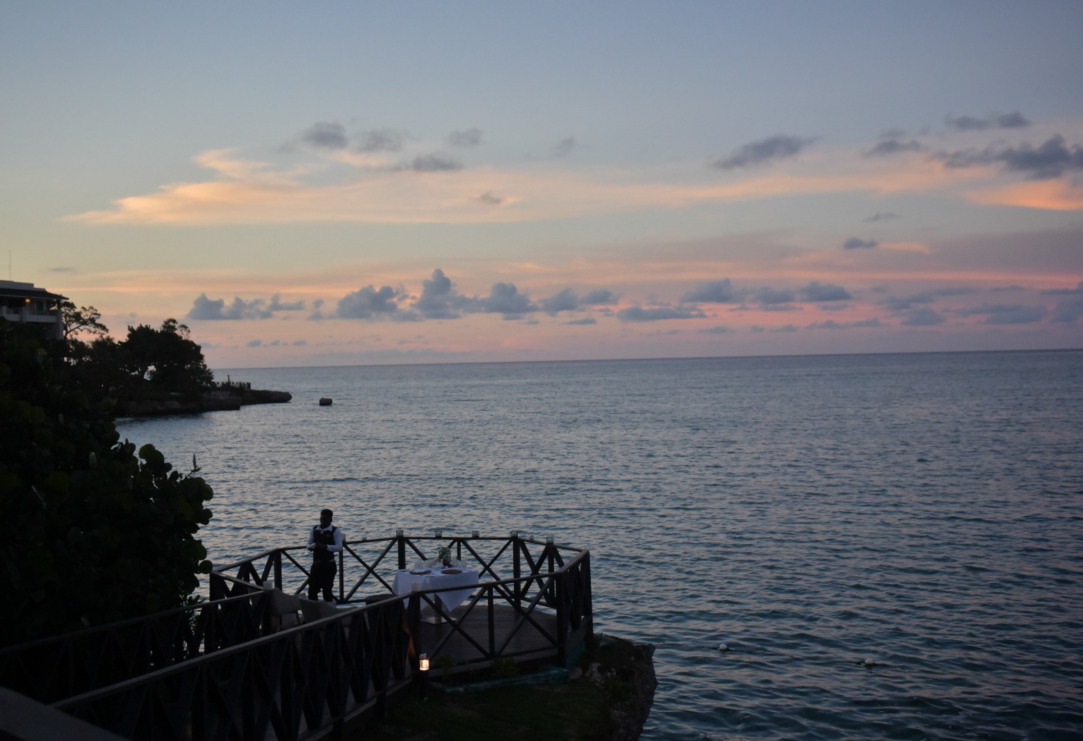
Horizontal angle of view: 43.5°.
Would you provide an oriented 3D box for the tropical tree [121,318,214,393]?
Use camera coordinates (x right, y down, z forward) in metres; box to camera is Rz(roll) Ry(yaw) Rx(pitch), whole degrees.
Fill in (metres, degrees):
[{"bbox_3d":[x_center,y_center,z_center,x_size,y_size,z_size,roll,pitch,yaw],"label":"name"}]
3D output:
[{"bbox_3d":[-54.991,-2.173,200.000,13.500,11.000,12.000,-1,0,-15],"label":"tropical tree"}]

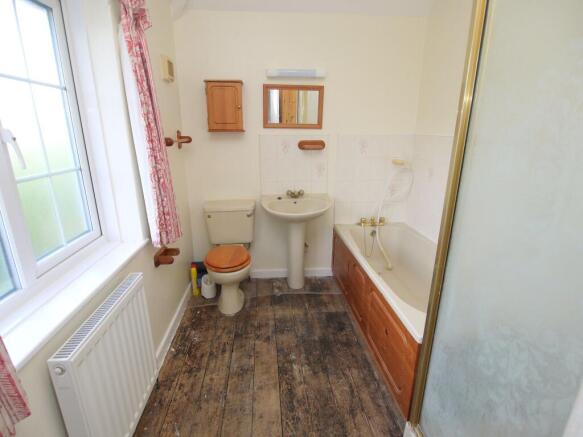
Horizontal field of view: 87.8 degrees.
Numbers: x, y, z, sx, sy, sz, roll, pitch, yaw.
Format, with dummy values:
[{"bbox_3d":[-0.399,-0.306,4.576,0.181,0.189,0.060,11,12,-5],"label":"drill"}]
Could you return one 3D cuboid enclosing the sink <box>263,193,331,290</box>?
[{"bbox_3d":[0.043,0.249,2.643,0.582,0.833,0.518,-1,16,-5],"label":"sink"}]

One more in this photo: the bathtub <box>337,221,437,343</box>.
[{"bbox_3d":[0.836,0.538,2.201,0.710,0.533,1.675,-1,16,-5],"label":"bathtub"}]

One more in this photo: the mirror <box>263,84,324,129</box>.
[{"bbox_3d":[0.021,-0.935,2.559,0.502,0.350,0.022,-1,16,-5],"label":"mirror"}]

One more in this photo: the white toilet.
[{"bbox_3d":[-0.500,0.304,2.515,0.425,0.793,0.685,-1,16,-5],"label":"white toilet"}]

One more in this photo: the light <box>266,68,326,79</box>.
[{"bbox_3d":[0.039,-1.170,2.462,0.478,0.070,0.080,-1,16,-5],"label":"light"}]

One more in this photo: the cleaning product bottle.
[{"bbox_3d":[-0.829,0.525,2.620,0.065,0.305,0.065,-1,16,-5],"label":"cleaning product bottle"}]

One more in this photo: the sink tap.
[{"bbox_3d":[0.033,-0.214,2.639,0.150,0.085,0.120,-1,16,-5],"label":"sink tap"}]

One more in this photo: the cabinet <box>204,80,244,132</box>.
[{"bbox_3d":[-0.530,-0.901,2.458,0.297,0.382,0.130,-1,16,-5],"label":"cabinet"}]

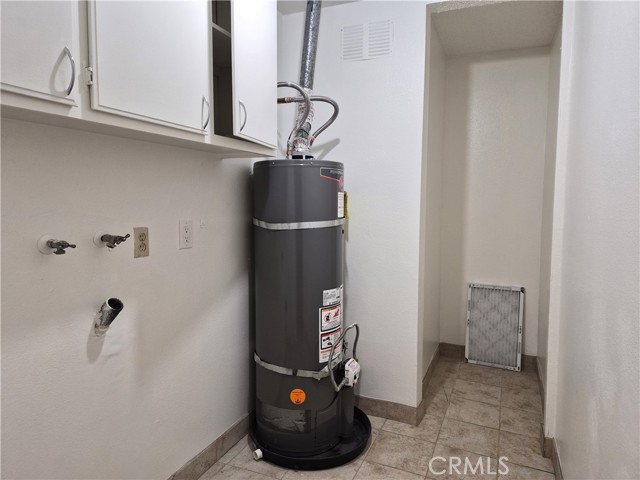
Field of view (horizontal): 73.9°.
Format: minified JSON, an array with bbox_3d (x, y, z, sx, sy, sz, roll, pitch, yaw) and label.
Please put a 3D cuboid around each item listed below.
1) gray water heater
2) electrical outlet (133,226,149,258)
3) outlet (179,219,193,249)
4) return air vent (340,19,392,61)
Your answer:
[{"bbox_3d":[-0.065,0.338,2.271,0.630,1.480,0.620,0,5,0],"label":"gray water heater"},{"bbox_3d":[-0.678,0.010,1.618,0.012,0.115,0.071,2,6,24],"label":"electrical outlet"},{"bbox_3d":[-0.579,-0.025,1.842,0.012,0.122,0.078,2,6,24],"label":"outlet"},{"bbox_3d":[0.257,-1.110,2.373,0.303,0.202,0.020,2,6,24],"label":"return air vent"}]

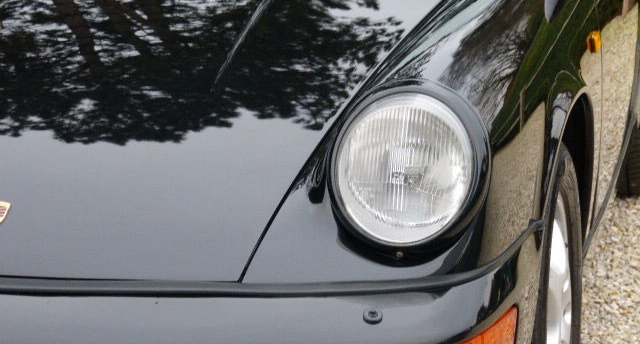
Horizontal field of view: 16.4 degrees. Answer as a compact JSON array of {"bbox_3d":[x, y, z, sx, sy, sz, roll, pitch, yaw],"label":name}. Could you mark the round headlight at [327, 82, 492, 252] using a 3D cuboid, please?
[{"bbox_3d":[0.126,-0.007,3.120,0.218,0.230,0.085,3,-6,15],"label":"round headlight"}]

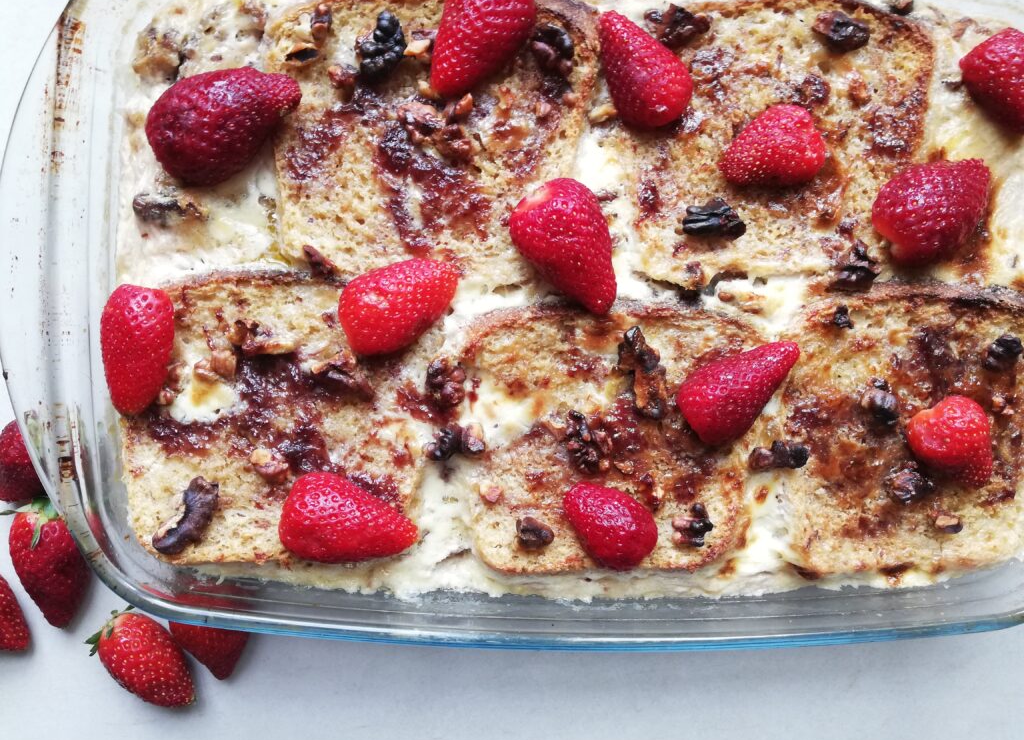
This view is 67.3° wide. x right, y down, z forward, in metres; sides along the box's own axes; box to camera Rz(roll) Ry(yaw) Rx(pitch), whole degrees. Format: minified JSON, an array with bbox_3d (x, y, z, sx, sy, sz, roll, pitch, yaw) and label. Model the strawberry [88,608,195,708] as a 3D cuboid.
[{"bbox_3d":[-0.135,0.106,0.282,0.045,0.023,0.025,44,85,5],"label":"strawberry"}]

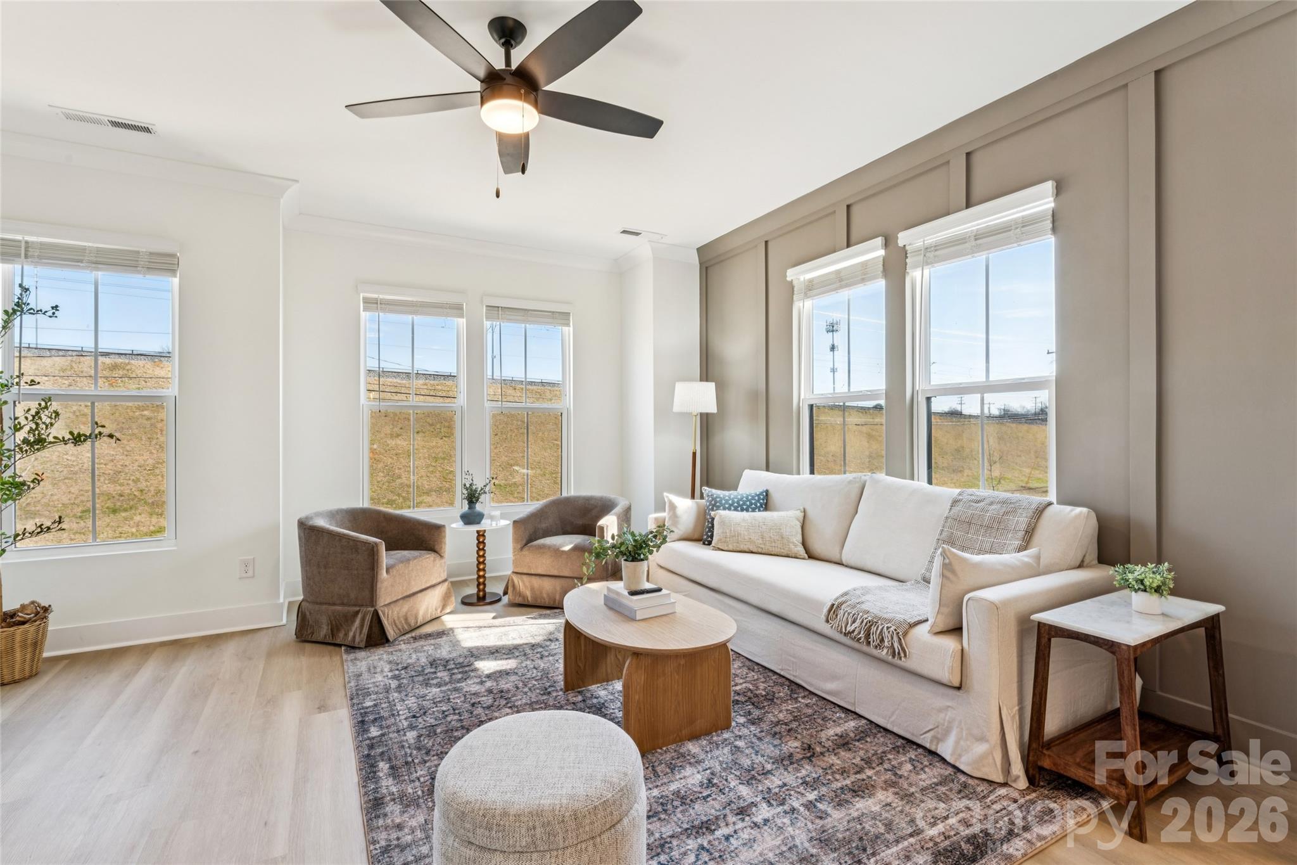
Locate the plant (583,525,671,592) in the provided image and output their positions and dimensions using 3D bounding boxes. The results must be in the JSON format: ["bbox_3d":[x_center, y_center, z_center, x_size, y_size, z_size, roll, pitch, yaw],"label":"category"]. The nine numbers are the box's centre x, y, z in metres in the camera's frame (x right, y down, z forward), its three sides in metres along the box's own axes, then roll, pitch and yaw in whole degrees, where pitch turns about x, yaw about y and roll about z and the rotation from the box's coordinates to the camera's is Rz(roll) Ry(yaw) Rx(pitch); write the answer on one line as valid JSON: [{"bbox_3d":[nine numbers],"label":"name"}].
[{"bbox_3d":[-0.097,0.560,2.560,0.400,0.290,0.310,0,0,0],"label":"plant"}]

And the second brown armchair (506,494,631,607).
[{"bbox_3d":[-0.490,0.837,4.210,0.730,0.700,0.730,0,0,21],"label":"second brown armchair"}]

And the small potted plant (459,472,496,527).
[{"bbox_3d":[-1.242,0.470,4.180,0.250,0.385,0.220,0,0,0],"label":"small potted plant"}]

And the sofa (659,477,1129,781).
[{"bbox_3d":[0.946,0.723,3.155,0.850,0.910,2.440,0,0,-30],"label":"sofa"}]

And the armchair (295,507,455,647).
[{"bbox_3d":[-1.748,0.842,3.636,0.700,0.700,0.720,0,0,17],"label":"armchair"}]

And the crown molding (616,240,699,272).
[{"bbox_3d":[0.060,-1.495,5.064,0.520,0.095,0.720,0,0,-30],"label":"crown molding"}]

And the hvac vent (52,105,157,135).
[{"bbox_3d":[-2.690,-1.538,2.870,0.395,0.015,0.135,0,0,-30],"label":"hvac vent"}]

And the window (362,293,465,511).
[{"bbox_3d":[-1.809,-0.215,4.475,0.742,1.632,0.120,0,0,-29],"label":"window"}]

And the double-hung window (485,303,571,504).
[{"bbox_3d":[-1.018,-0.218,4.912,0.750,1.637,0.120,0,0,-29],"label":"double-hung window"}]

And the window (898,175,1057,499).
[{"bbox_3d":[1.653,-0.270,2.928,0.120,1.668,0.768,0,0,-29],"label":"window"}]

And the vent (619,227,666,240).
[{"bbox_3d":[-0.059,-1.537,4.510,0.400,0.015,0.140,0,0,-30],"label":"vent"}]

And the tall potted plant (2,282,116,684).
[{"bbox_3d":[-3.155,0.207,2.784,0.840,1.980,0.660,0,0,-29],"label":"tall potted plant"}]

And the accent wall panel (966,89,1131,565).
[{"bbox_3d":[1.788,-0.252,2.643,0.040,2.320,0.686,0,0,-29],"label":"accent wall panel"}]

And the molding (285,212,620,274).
[{"bbox_3d":[-1.381,-1.493,4.652,2.620,0.095,0.095,0,0,-28],"label":"molding"}]

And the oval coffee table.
[{"bbox_3d":[-0.014,0.978,2.489,0.650,0.428,0.965,0,0,-29],"label":"oval coffee table"}]

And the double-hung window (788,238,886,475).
[{"bbox_3d":[1.200,-0.259,3.660,0.120,1.720,0.770,0,0,-30],"label":"double-hung window"}]

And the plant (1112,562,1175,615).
[{"bbox_3d":[1.727,0.546,1.996,0.145,0.137,0.145,0,0,-29],"label":"plant"}]

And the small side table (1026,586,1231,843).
[{"bbox_3d":[1.624,0.902,1.948,0.708,0.577,0.295,0,0,-29],"label":"small side table"}]

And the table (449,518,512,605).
[{"bbox_3d":[-1.189,0.919,4.098,0.420,0.540,0.420,0,0,-29],"label":"table"}]

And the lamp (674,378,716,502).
[{"bbox_3d":[0.369,0.393,4.560,0.345,1.585,0.345,0,0,0],"label":"lamp"}]

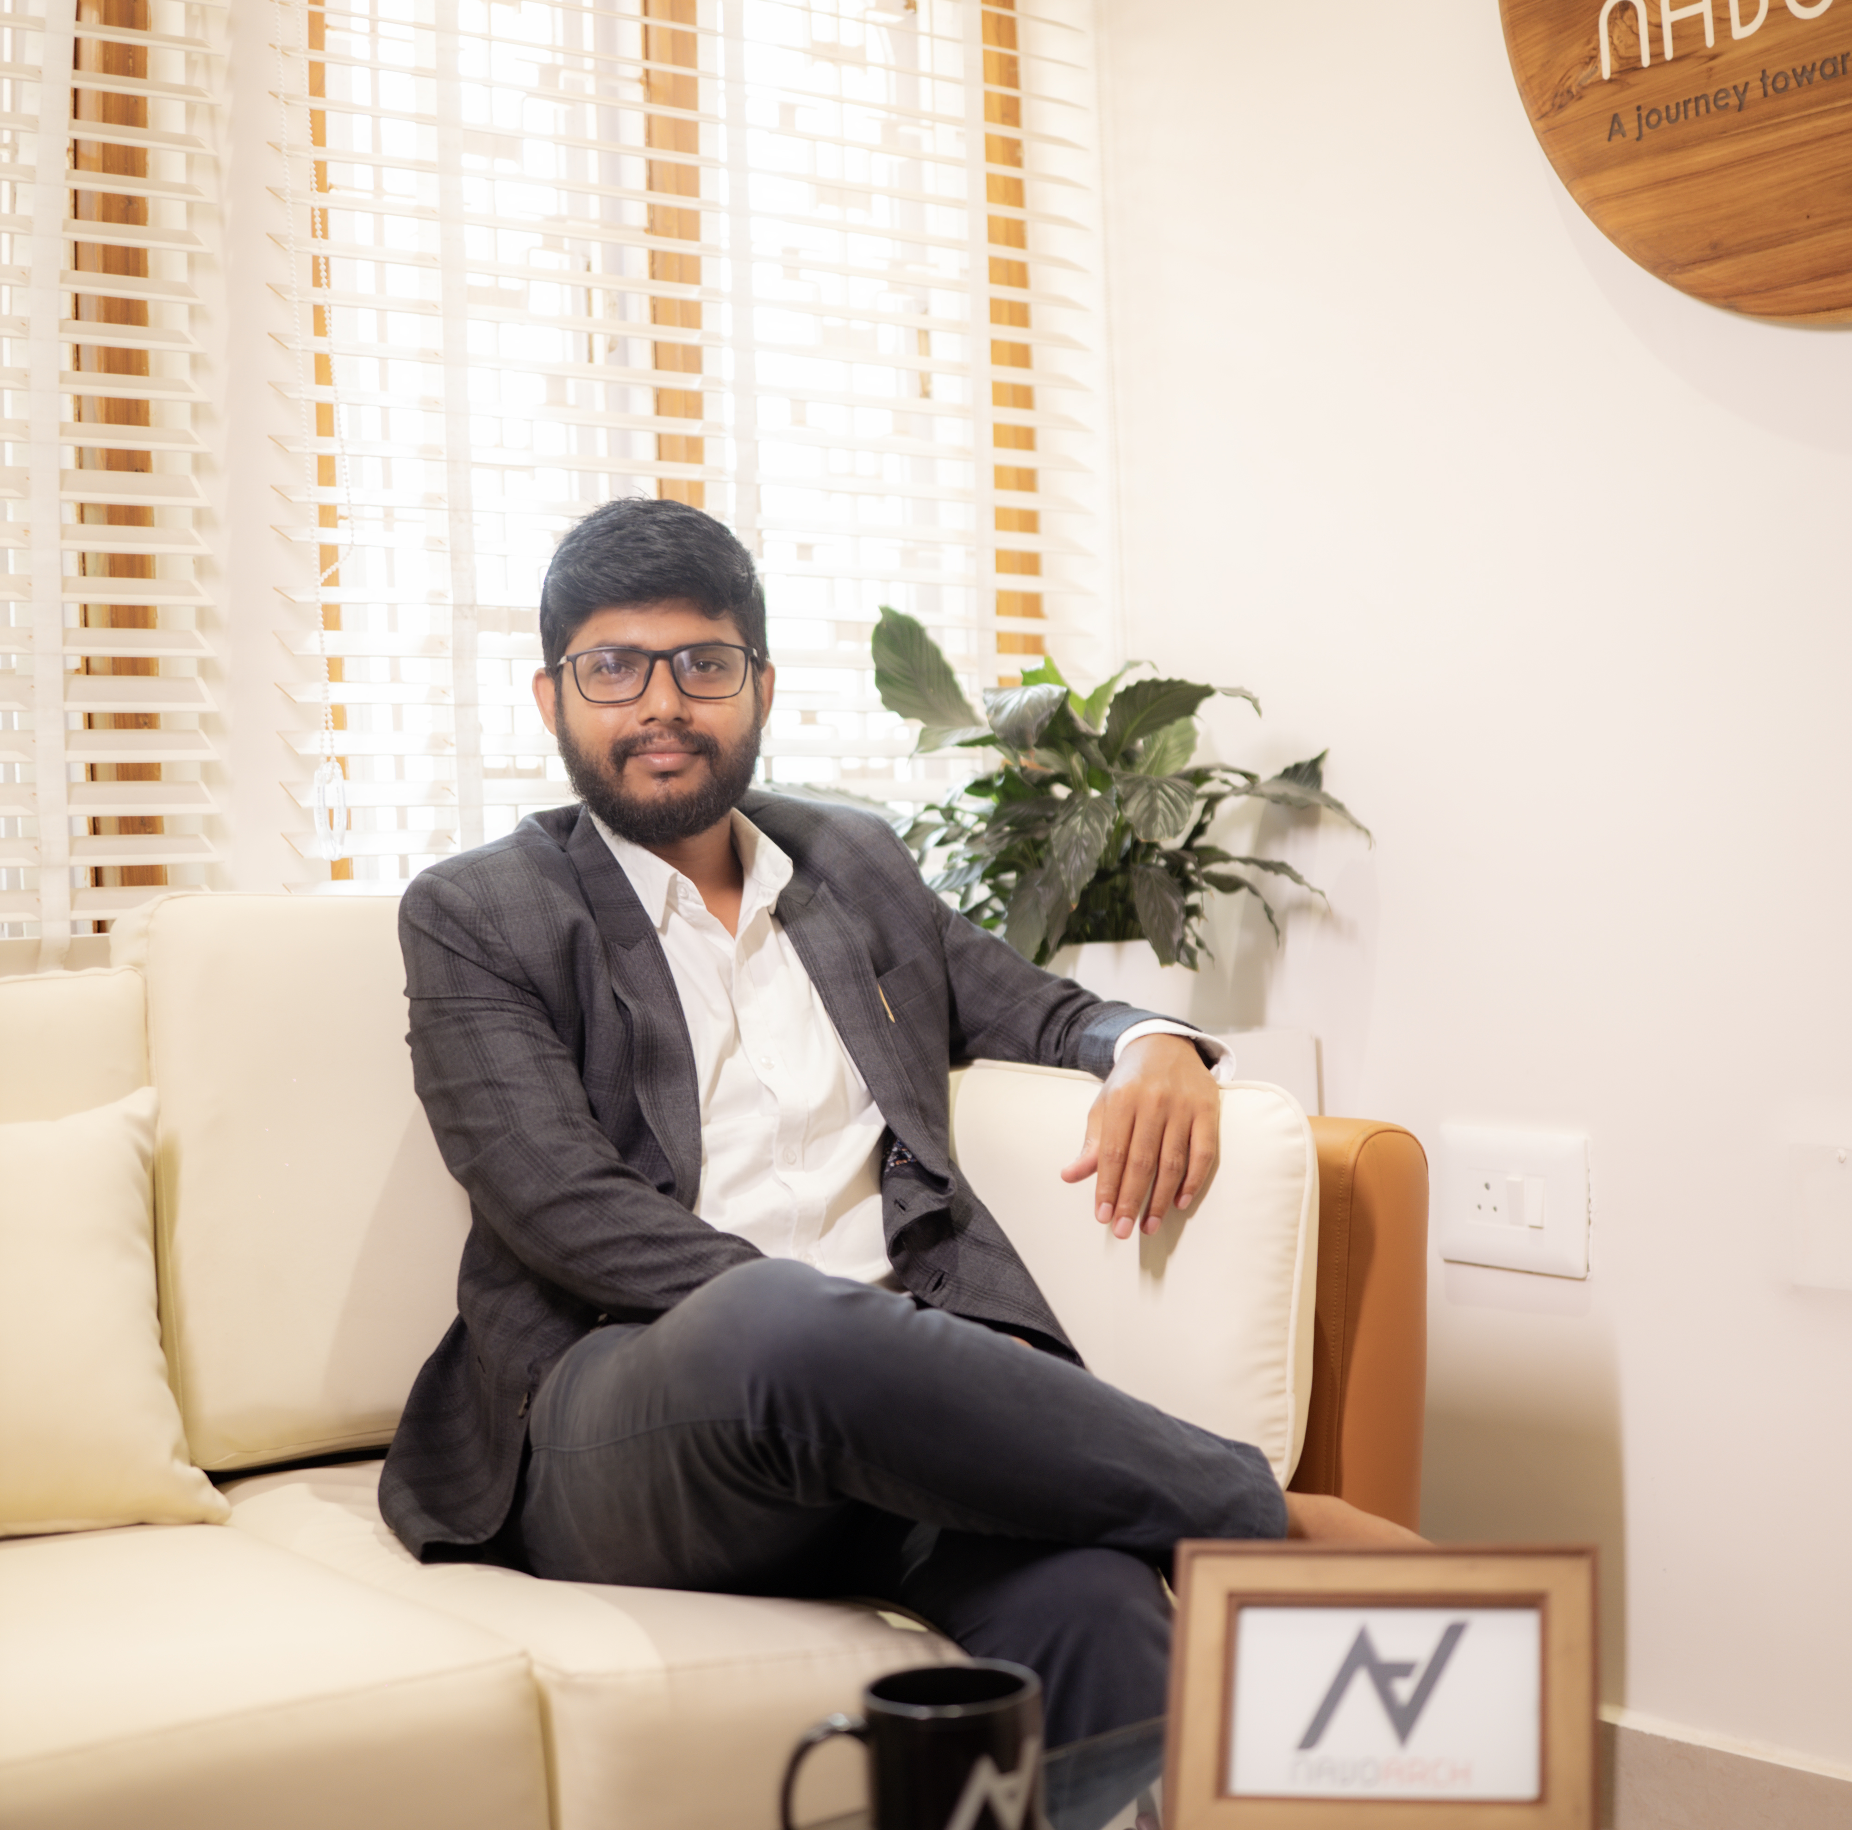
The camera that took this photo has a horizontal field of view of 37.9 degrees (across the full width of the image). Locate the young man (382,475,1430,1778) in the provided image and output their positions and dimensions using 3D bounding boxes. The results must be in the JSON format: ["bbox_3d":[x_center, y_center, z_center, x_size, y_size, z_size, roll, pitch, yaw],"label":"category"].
[{"bbox_3d":[-0.029,0.261,1.871,0.610,1.190,0.880,-2,0,-30],"label":"young man"}]

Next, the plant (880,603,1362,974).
[{"bbox_3d":[0.151,-0.083,2.440,0.480,0.390,0.450,-2,0,0],"label":"plant"}]

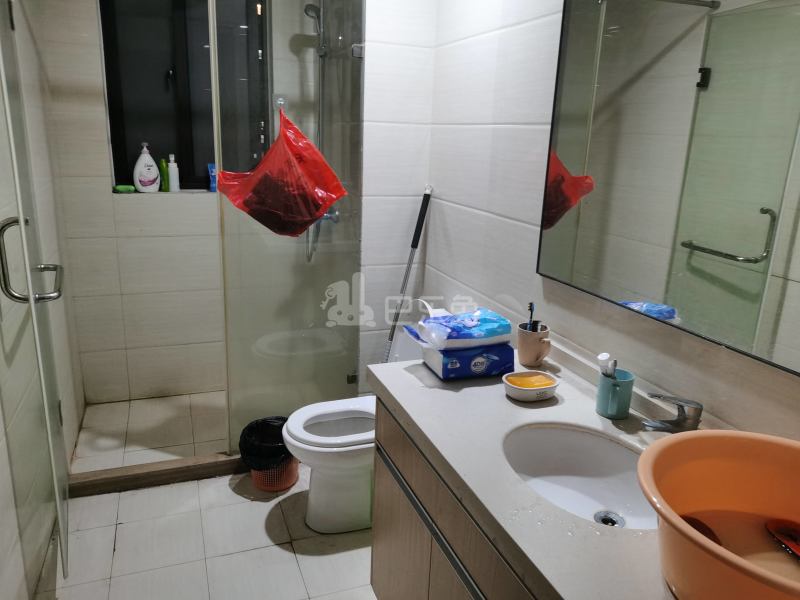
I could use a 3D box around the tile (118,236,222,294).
[{"bbox_3d":[-1.162,-0.190,3.292,0.585,0.300,0.012,-4,16,-20],"label":"tile"}]

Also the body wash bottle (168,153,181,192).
[{"bbox_3d":[-1.159,-0.650,3.199,0.054,0.189,0.045,-4,16,-20],"label":"body wash bottle"}]

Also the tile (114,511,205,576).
[{"bbox_3d":[-0.867,0.876,2.253,0.300,0.010,0.300,-4,16,-20],"label":"tile"}]

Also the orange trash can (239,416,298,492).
[{"bbox_3d":[-0.531,0.659,2.635,0.255,0.231,0.255,2,15,0],"label":"orange trash can"}]

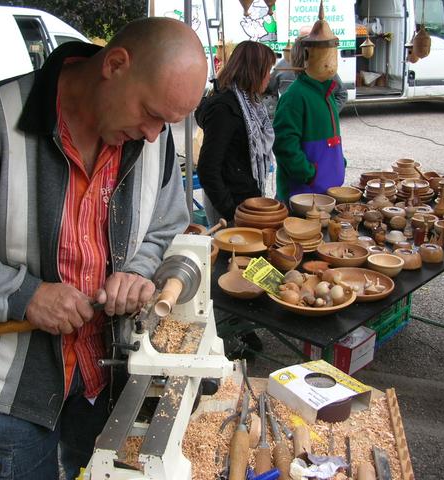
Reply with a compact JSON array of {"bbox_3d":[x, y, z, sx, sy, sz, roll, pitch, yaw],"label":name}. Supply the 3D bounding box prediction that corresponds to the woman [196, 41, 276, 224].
[{"bbox_3d":[0.076,-0.235,3.612,0.340,1.650,0.480,5,19,14],"label":"woman"}]

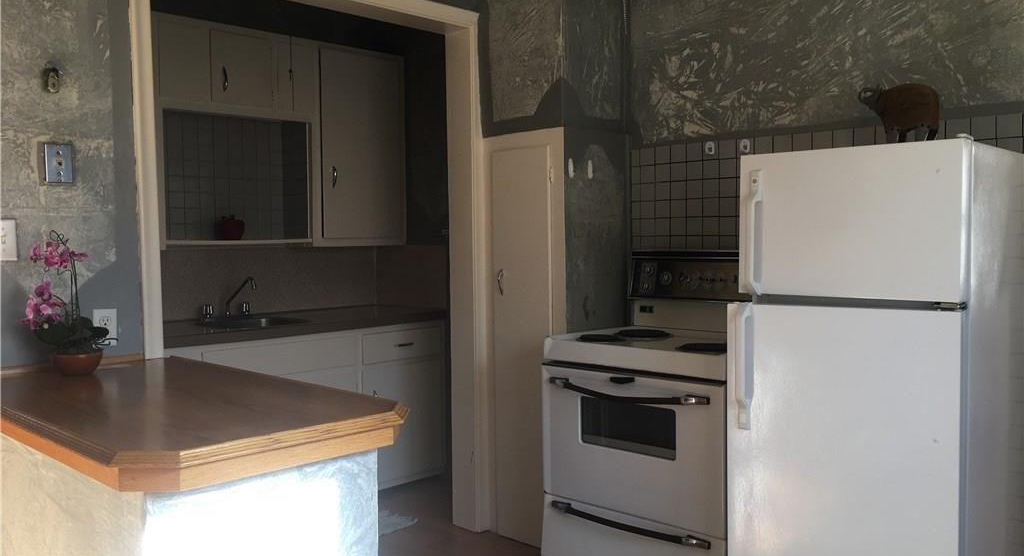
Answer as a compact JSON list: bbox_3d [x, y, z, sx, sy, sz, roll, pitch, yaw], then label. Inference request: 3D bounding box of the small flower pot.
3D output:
[{"bbox_3d":[-1.215,0.238,2.403,0.125,0.060,0.125,-1,3,0],"label":"small flower pot"}]

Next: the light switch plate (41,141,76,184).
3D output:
[{"bbox_3d":[-1.301,-0.327,2.461,0.013,0.111,0.072,2,4,44],"label":"light switch plate"}]

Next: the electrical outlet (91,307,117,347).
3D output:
[{"bbox_3d":[-1.224,0.148,2.568,0.008,0.115,0.068,2,4,44],"label":"electrical outlet"}]

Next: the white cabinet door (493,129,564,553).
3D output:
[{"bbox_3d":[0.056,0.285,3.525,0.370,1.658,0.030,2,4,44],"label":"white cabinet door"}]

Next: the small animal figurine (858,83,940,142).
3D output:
[{"bbox_3d":[1.053,-0.437,2.332,0.198,0.185,0.085,1,3,38],"label":"small animal figurine"}]

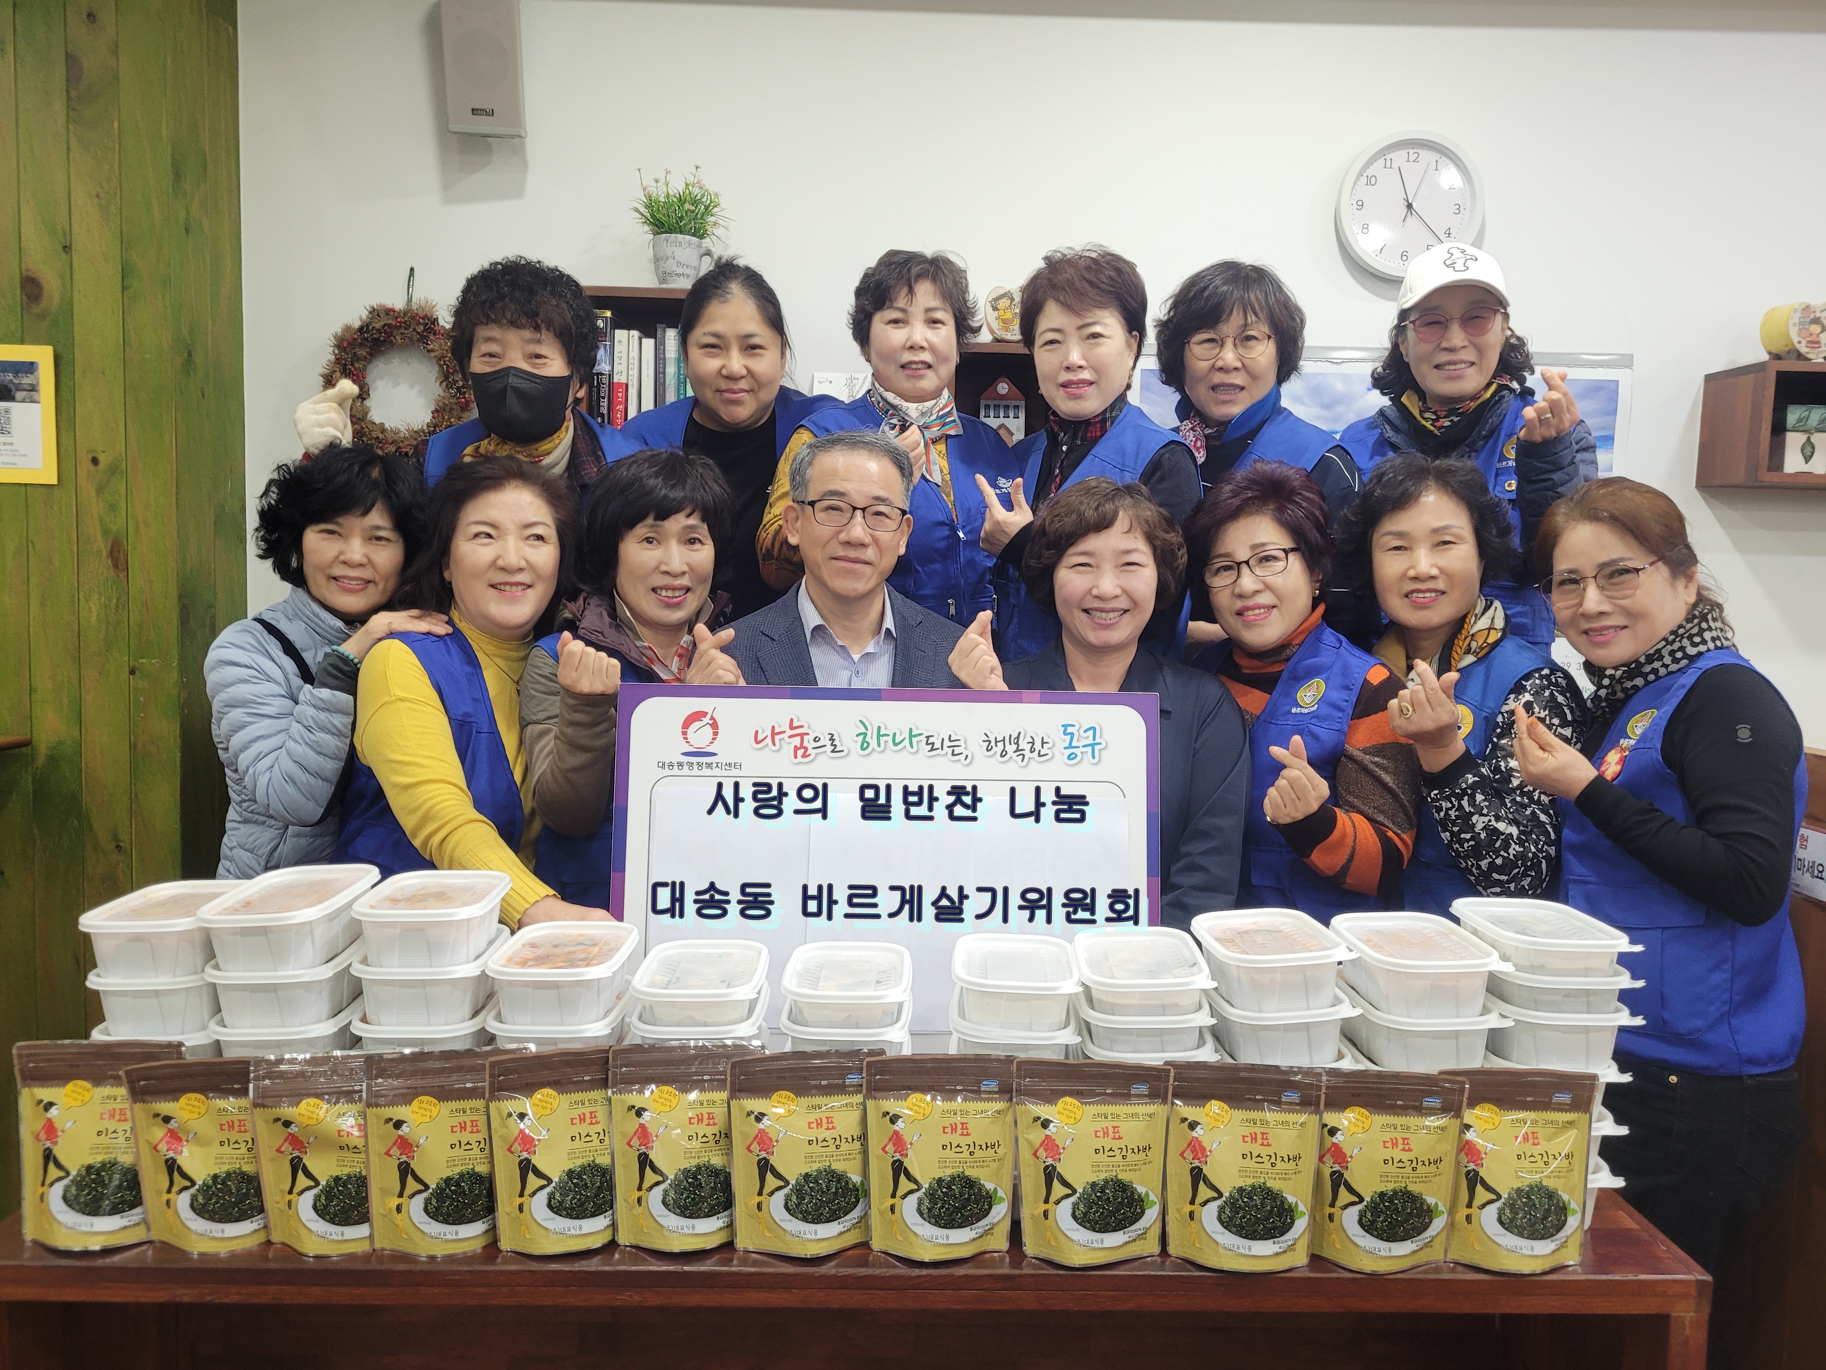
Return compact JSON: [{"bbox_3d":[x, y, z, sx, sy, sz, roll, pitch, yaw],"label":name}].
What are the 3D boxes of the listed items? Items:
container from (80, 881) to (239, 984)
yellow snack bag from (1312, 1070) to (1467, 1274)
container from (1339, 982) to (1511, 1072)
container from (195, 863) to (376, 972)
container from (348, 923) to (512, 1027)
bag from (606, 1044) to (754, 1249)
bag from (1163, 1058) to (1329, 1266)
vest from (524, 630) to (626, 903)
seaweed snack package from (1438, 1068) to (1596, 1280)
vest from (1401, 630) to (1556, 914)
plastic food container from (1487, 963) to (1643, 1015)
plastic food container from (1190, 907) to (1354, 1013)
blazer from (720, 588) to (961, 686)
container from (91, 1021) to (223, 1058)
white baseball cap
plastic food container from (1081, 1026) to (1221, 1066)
[{"bbox_3d":[-0.751,0.249,1.419,0.131,0.058,0.183,1,5,-2],"label":"container"},{"bbox_3d":[0.434,0.446,1.271,0.143,0.171,0.050,4,-1,0],"label":"yellow snack bag"},{"bbox_3d":[0.517,0.346,1.425,0.131,0.058,0.183,1,5,-1],"label":"container"},{"bbox_3d":[-0.618,0.233,1.372,0.130,0.058,0.182,0,7,4],"label":"container"},{"bbox_3d":[-0.480,0.289,1.377,0.124,0.060,0.183,1,4,-4],"label":"container"},{"bbox_3d":[-0.213,0.429,1.284,0.138,0.186,0.045,1,4,-4],"label":"bag"},{"bbox_3d":[0.302,0.439,1.261,0.142,0.177,0.050,2,0,6],"label":"bag"},{"bbox_3d":[-0.342,0.219,1.873,0.400,0.600,0.250,0,4,-11],"label":"vest"},{"bbox_3d":[0.557,0.444,1.266,0.142,0.177,0.050,1,0,1],"label":"seaweed snack package"},{"bbox_3d":[0.672,0.225,1.760,0.390,0.590,0.260,3,5,21],"label":"vest"},{"bbox_3d":[0.701,0.321,1.544,0.140,0.042,0.202,1,4,-4],"label":"plastic food container"},{"bbox_3d":[0.363,0.284,1.415,0.130,0.058,0.182,-1,5,-3],"label":"plastic food container"},{"bbox_3d":[-0.093,0.186,1.975,0.480,0.660,0.270,0,4,-6],"label":"blazer"},{"bbox_3d":[-0.755,0.363,1.425,0.130,0.058,0.182,1,5,-3],"label":"container"},{"bbox_3d":[0.852,-0.642,2.170,0.170,0.128,0.250,0,15,15],"label":"white baseball cap"},{"bbox_3d":[0.244,0.370,1.436,0.140,0.041,0.202,1,4,6],"label":"plastic food container"}]

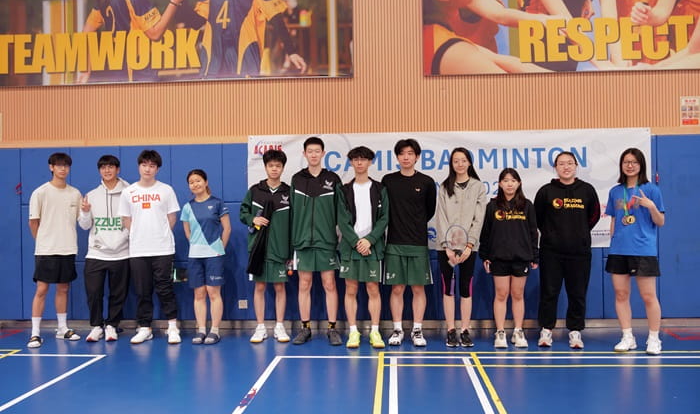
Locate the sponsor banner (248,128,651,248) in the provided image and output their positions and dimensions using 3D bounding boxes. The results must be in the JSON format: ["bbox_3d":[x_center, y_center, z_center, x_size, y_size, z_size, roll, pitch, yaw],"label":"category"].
[{"bbox_3d":[0.947,-0.159,6.731,3.958,1.156,0.030,-1,0,4],"label":"sponsor banner"}]

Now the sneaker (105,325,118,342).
[{"bbox_3d":[-2.291,1.208,6.540,0.110,0.120,0.290,-1,0,-24],"label":"sneaker"}]

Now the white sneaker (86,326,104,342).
[{"bbox_3d":[-2.451,1.210,6.543,0.110,0.120,0.290,-1,0,0],"label":"white sneaker"}]

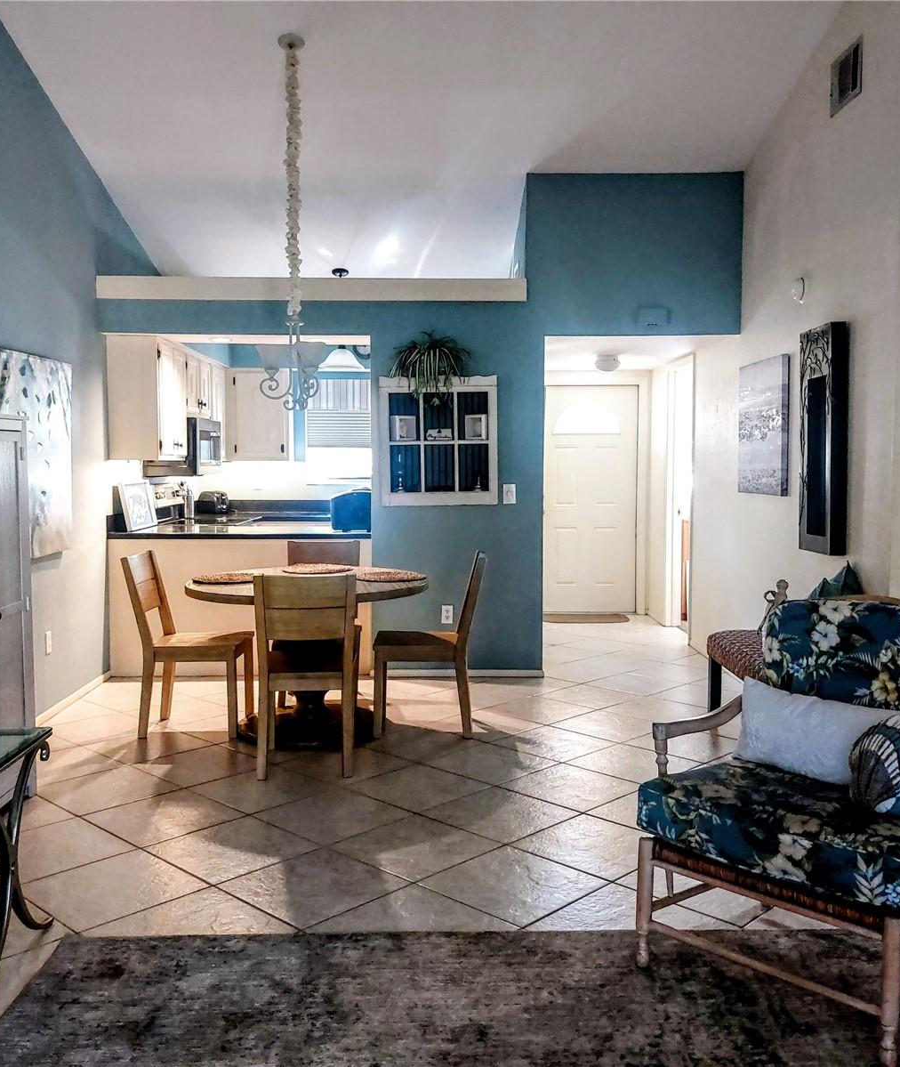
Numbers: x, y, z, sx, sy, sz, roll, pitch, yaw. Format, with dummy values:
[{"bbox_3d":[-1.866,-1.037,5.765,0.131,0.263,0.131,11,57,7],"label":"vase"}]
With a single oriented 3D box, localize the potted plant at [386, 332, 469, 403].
[{"bbox_3d":[-0.124,-1.031,6.104,0.500,0.425,0.290,0,4,-1],"label":"potted plant"}]

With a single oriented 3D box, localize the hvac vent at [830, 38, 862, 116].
[{"bbox_3d":[1.850,-2.139,4.625,0.020,0.255,0.350,0,4,-1],"label":"hvac vent"}]

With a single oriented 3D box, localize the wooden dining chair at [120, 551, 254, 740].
[{"bbox_3d":[-1.326,0.554,5.058,0.570,0.900,0.450,0,4,-1],"label":"wooden dining chair"}]

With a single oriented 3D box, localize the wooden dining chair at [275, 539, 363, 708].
[{"bbox_3d":[-0.749,0.514,5.733,0.455,0.895,0.570,0,4,-1],"label":"wooden dining chair"}]

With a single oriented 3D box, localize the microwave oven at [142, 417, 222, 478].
[{"bbox_3d":[-1.960,-0.629,7.247,0.400,0.415,0.770,0,4,-1],"label":"microwave oven"}]

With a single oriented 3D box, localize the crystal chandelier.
[{"bbox_3d":[-0.800,-1.544,4.920,0.370,1.844,0.370,0,4,-1],"label":"crystal chandelier"}]

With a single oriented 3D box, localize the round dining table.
[{"bbox_3d":[-0.725,0.626,5.024,1.235,0.767,1.235,0,4,-1],"label":"round dining table"}]

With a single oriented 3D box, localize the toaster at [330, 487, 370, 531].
[{"bbox_3d":[-0.628,-0.148,6.614,0.320,0.265,0.230,0,4,-1],"label":"toaster"}]

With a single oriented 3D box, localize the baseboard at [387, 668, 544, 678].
[{"bbox_3d":[0.053,0.885,6.235,1.080,0.057,0.016,0,4,-1],"label":"baseboard"}]

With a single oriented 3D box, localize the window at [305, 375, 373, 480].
[{"bbox_3d":[-0.846,-0.932,8.743,0.860,0.930,0.100,0,4,-1],"label":"window"}]

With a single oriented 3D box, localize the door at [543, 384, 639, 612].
[{"bbox_3d":[1.225,-0.294,8.843,0.915,2.030,0.050,0,4,-1],"label":"door"}]

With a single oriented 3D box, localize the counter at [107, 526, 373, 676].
[{"bbox_3d":[-1.314,0.435,6.537,1.660,0.920,0.700,0,4,-1],"label":"counter"}]

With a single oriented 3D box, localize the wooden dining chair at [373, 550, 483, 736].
[{"bbox_3d":[-0.099,0.551,5.036,0.555,0.895,0.430,0,4,-1],"label":"wooden dining chair"}]

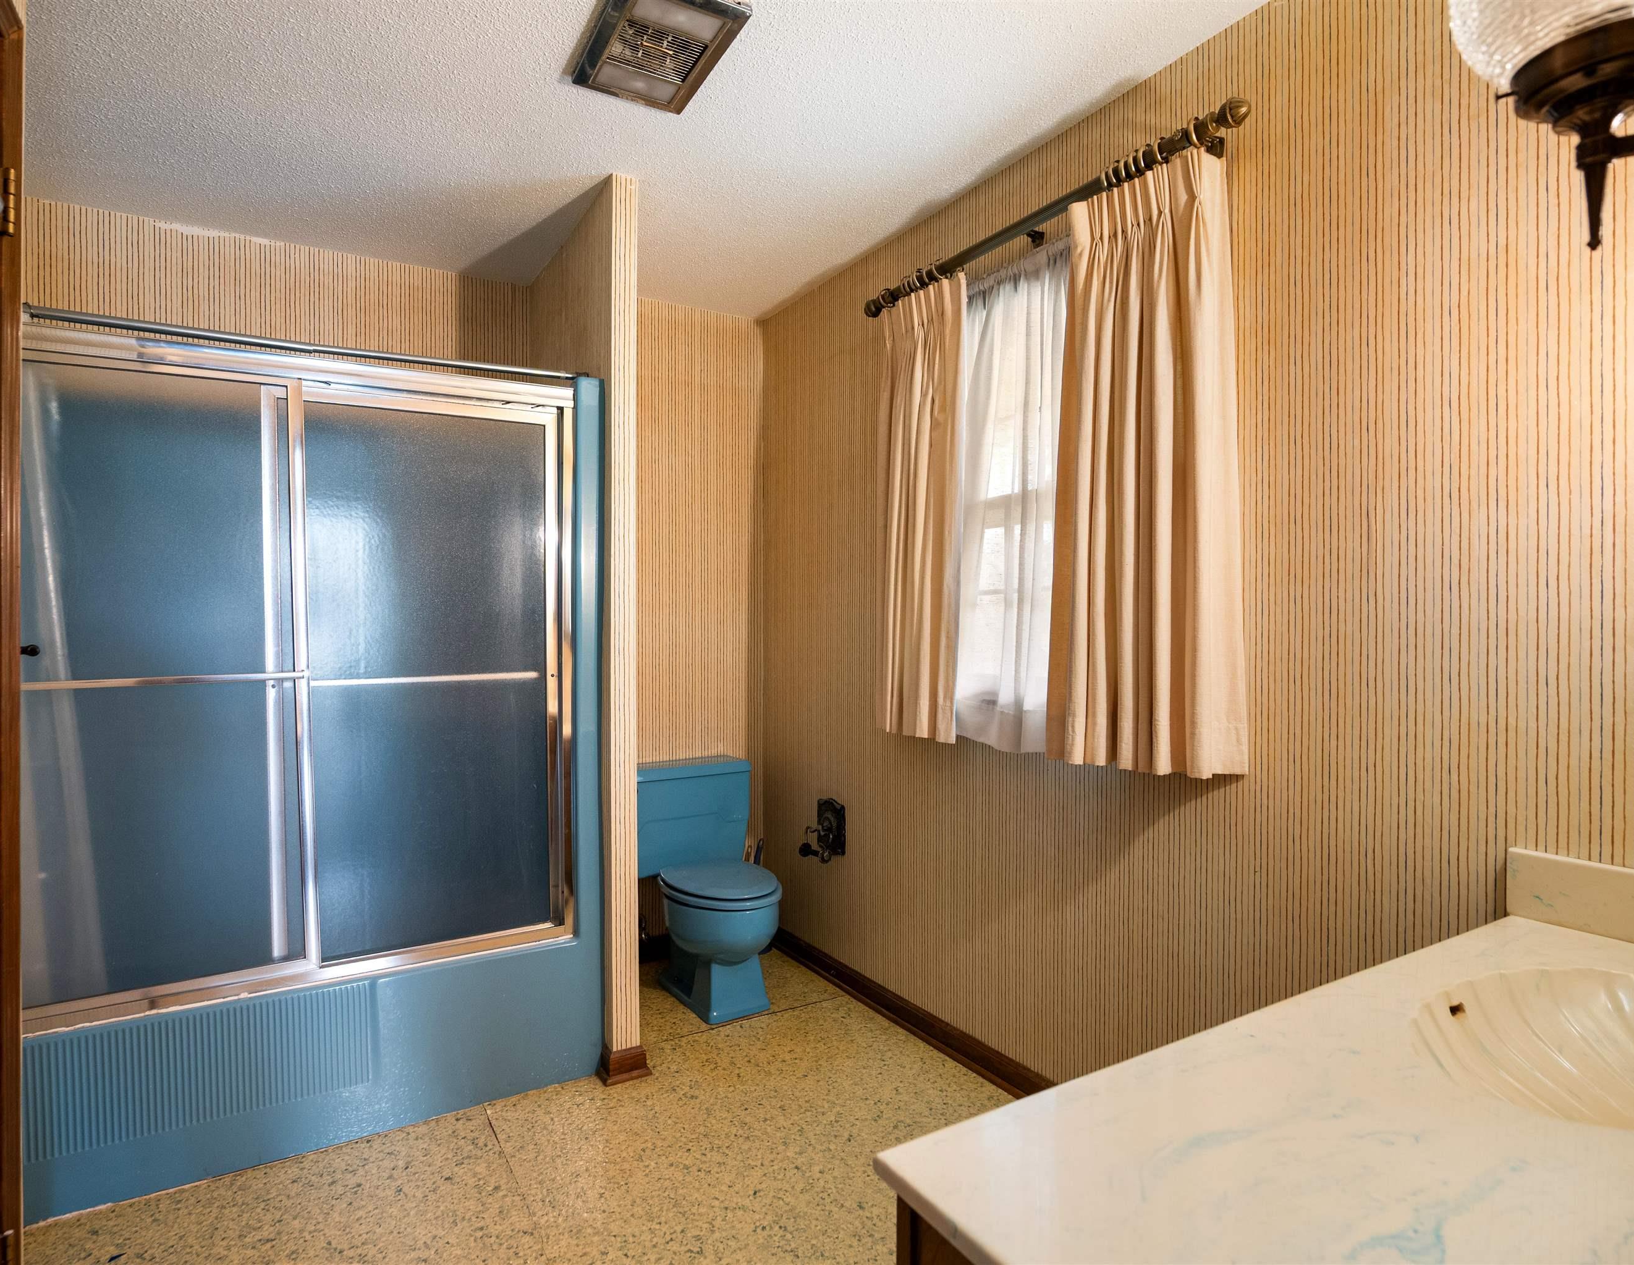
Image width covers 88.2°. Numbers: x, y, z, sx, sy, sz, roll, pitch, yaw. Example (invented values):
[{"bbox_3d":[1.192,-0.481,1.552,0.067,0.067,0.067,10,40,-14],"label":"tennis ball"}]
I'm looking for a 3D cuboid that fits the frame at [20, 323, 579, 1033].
[{"bbox_3d":[-1.228,0.090,2.014,1.265,1.480,0.070,0,-1,-31],"label":"frame"}]

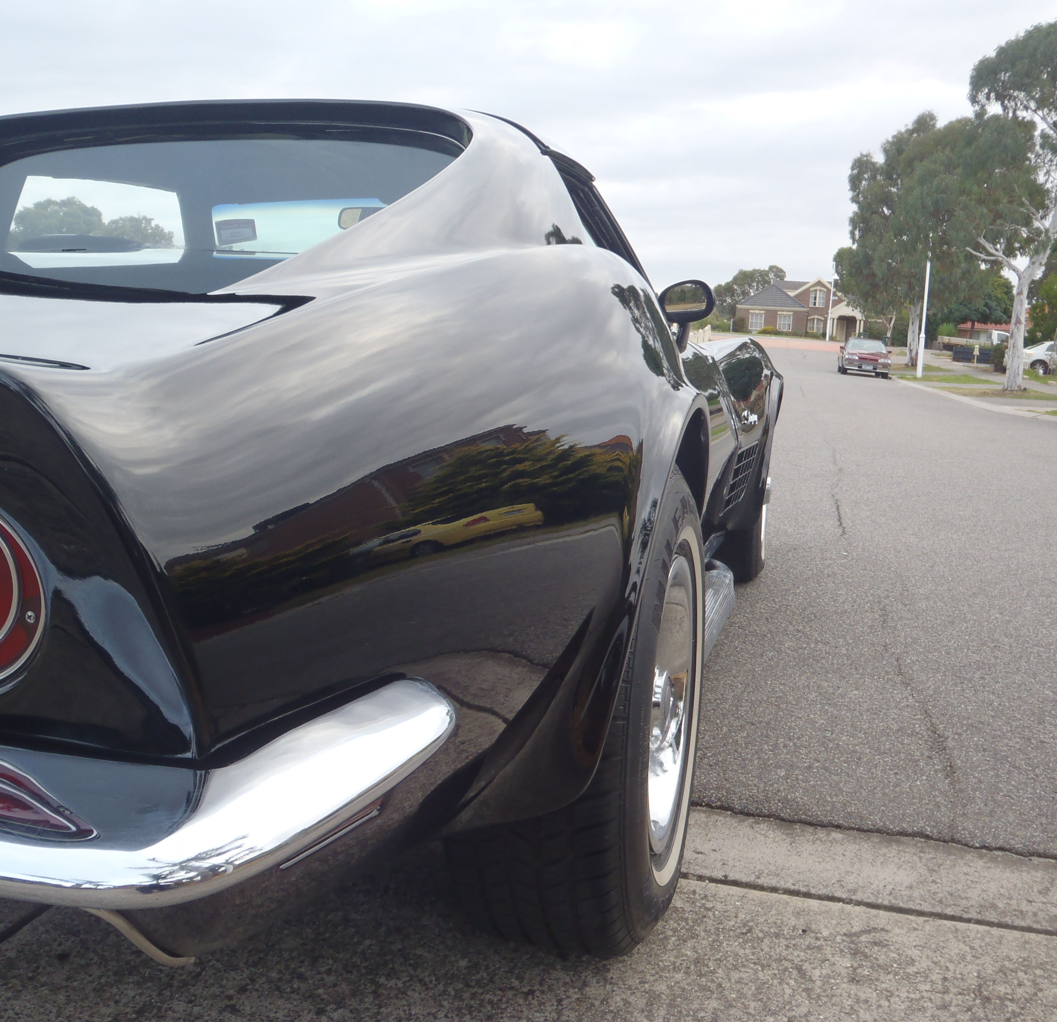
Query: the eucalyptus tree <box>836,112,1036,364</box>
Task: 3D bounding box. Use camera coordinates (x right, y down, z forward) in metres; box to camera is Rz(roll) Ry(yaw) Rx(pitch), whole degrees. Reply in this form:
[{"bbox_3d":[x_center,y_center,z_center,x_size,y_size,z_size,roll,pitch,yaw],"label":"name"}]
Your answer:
[{"bbox_3d":[18.624,-12.350,50.096,9.000,11.500,8.600,4,9,10],"label":"eucalyptus tree"}]

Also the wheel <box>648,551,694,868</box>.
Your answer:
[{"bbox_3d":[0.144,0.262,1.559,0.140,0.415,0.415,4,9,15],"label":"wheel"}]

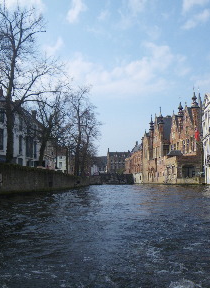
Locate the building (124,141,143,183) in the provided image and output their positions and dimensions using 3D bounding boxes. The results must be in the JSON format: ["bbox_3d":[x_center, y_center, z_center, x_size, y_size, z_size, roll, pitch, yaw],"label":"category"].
[{"bbox_3d":[12.600,6.714,94.889,9.000,11.800,26.000,1,-7,-5],"label":"building"}]

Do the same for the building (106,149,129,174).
[{"bbox_3d":[7.200,11.066,167.856,12.000,15.500,9.000,1,-7,-9],"label":"building"}]

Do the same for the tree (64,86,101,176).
[{"bbox_3d":[-4.100,-1.856,56.604,6.300,16.000,6.300,0,-7,0],"label":"tree"}]

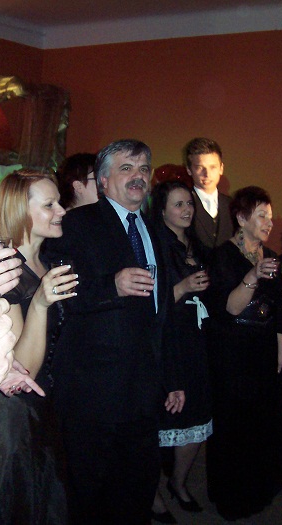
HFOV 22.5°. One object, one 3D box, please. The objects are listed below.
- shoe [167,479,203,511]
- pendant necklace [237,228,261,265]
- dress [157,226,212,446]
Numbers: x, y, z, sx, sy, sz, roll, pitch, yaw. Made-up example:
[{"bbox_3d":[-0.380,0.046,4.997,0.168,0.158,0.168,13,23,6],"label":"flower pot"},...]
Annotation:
[{"bbox_3d":[0.230,1.190,3.600,0.225,0.115,0.085,7,9,38],"label":"shoe"},{"bbox_3d":[0.525,-0.077,3.400,0.140,0.165,0.120,-4,9,-39],"label":"pendant necklace"},{"bbox_3d":[0.178,0.370,3.450,0.410,1.070,0.310,-5,10,-43],"label":"dress"}]

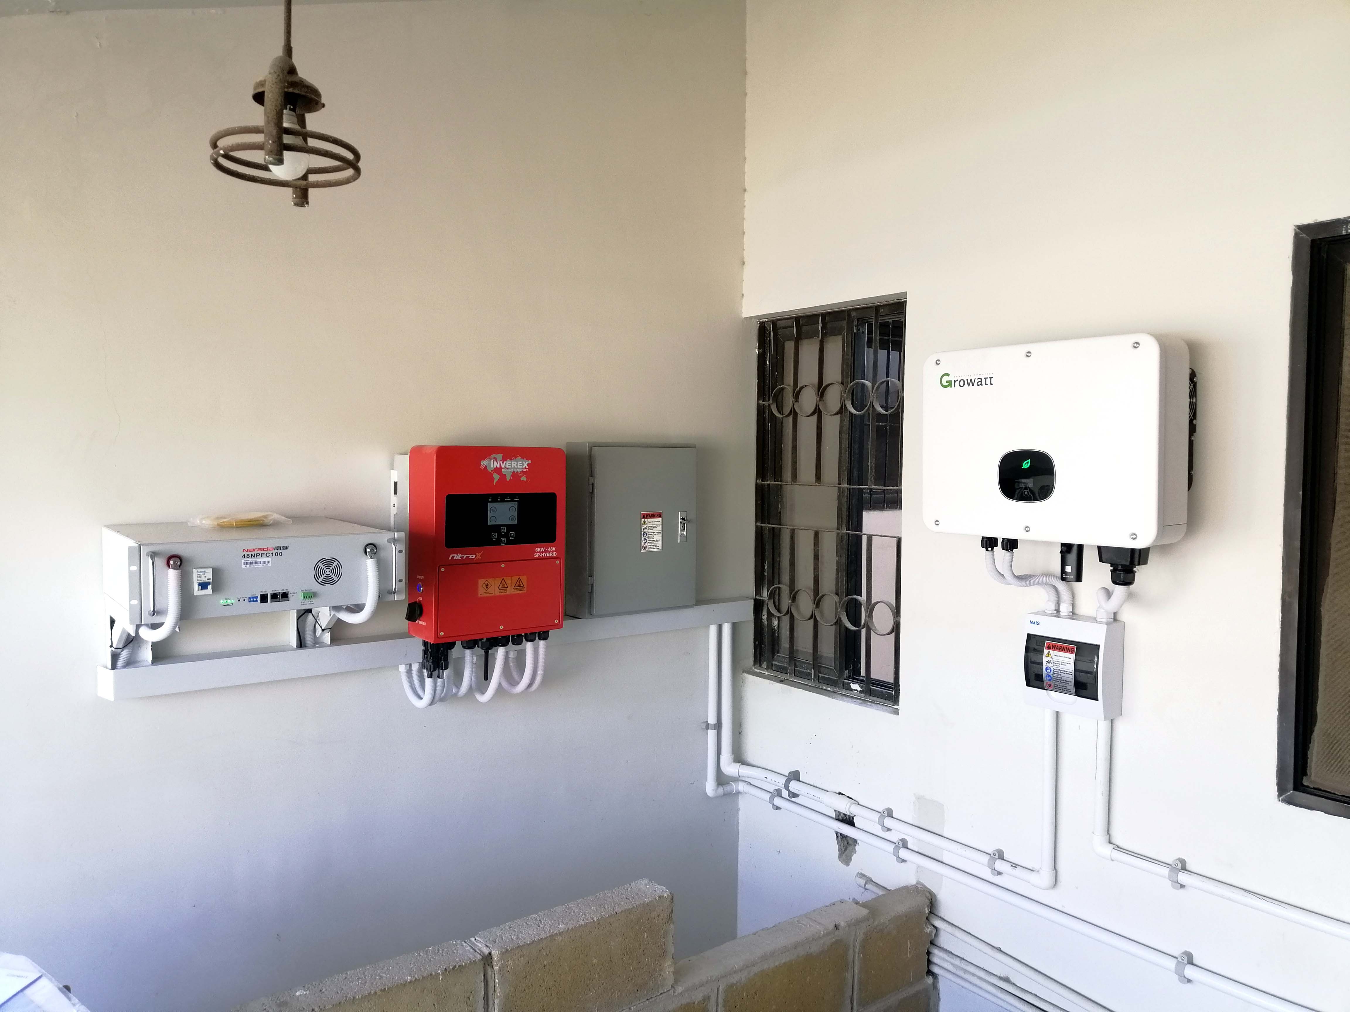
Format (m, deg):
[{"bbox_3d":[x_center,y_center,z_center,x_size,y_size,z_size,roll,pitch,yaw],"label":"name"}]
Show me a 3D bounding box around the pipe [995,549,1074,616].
[{"bbox_3d":[0.783,0.171,2.205,0.177,0.149,0.068,-2,3,-37],"label":"pipe"}]

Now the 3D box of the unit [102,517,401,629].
[{"bbox_3d":[-0.840,0.119,2.004,0.483,0.134,0.420,-2,3,-37],"label":"unit"}]

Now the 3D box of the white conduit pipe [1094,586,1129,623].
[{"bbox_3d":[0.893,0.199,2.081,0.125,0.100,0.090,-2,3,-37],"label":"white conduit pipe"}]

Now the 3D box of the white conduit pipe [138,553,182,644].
[{"bbox_3d":[-0.883,0.158,1.742,0.049,0.148,0.115,-2,3,-37],"label":"white conduit pipe"}]

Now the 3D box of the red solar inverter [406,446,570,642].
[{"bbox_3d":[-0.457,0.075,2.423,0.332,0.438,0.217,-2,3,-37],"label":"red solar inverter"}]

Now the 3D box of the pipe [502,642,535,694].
[{"bbox_3d":[-0.395,0.392,2.516,0.048,0.131,0.170,-2,3,-37],"label":"pipe"}]

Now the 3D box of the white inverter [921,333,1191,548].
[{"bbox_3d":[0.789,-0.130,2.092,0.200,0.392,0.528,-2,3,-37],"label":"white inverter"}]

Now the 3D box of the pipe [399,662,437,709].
[{"bbox_3d":[-0.598,0.417,2.356,0.040,0.092,0.170,-2,3,-37],"label":"pipe"}]

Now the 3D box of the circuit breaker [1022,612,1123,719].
[{"bbox_3d":[0.857,0.343,2.195,0.085,0.201,0.188,-2,3,-37],"label":"circuit breaker"}]

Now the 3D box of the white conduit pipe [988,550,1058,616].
[{"bbox_3d":[0.759,0.168,2.237,0.177,0.149,0.068,-2,3,-37],"label":"white conduit pipe"}]

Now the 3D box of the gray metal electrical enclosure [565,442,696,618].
[{"bbox_3d":[-0.121,0.060,2.763,0.354,0.454,0.145,-2,3,-37],"label":"gray metal electrical enclosure"}]

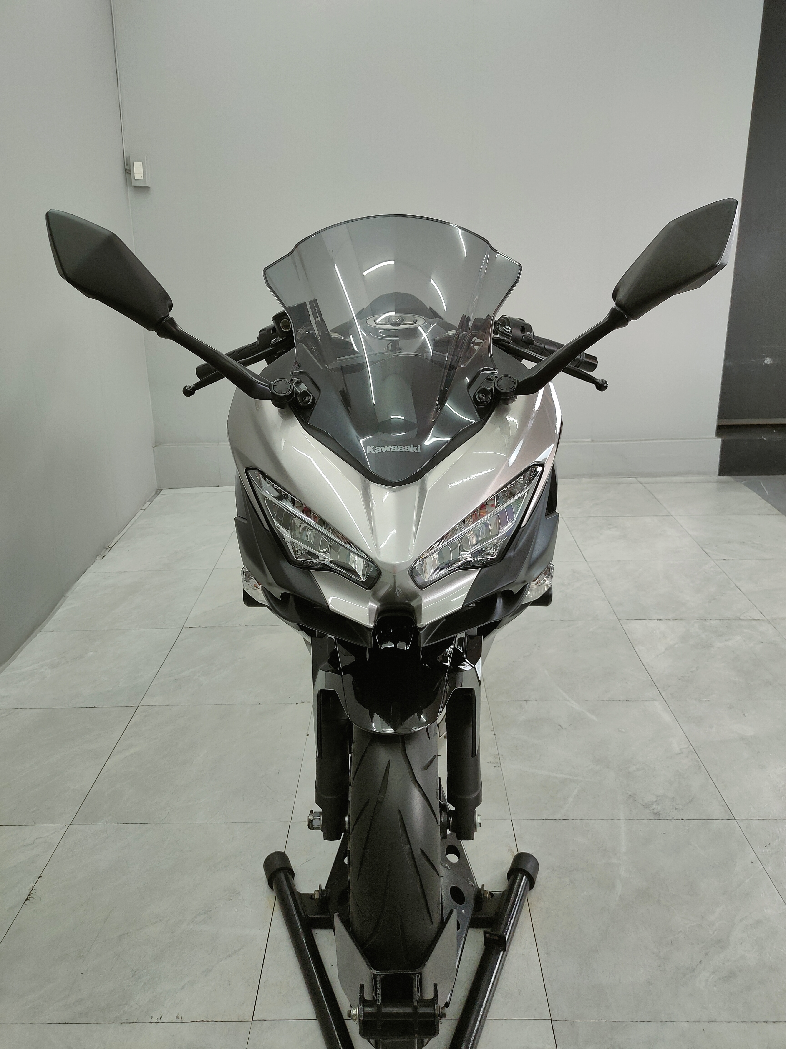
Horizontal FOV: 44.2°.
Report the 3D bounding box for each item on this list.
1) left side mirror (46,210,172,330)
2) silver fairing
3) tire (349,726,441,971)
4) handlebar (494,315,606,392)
[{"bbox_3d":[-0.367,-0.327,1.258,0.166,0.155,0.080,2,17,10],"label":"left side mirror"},{"bbox_3d":[0.004,-0.038,1.331,0.475,0.275,0.420,-1,17,1],"label":"silver fairing"},{"bbox_3d":[0.006,0.436,1.428,0.112,0.590,0.590,-1,17,1],"label":"tire"},{"bbox_3d":[0.257,-0.281,1.579,0.205,0.125,0.190,-1,17,1],"label":"handlebar"}]

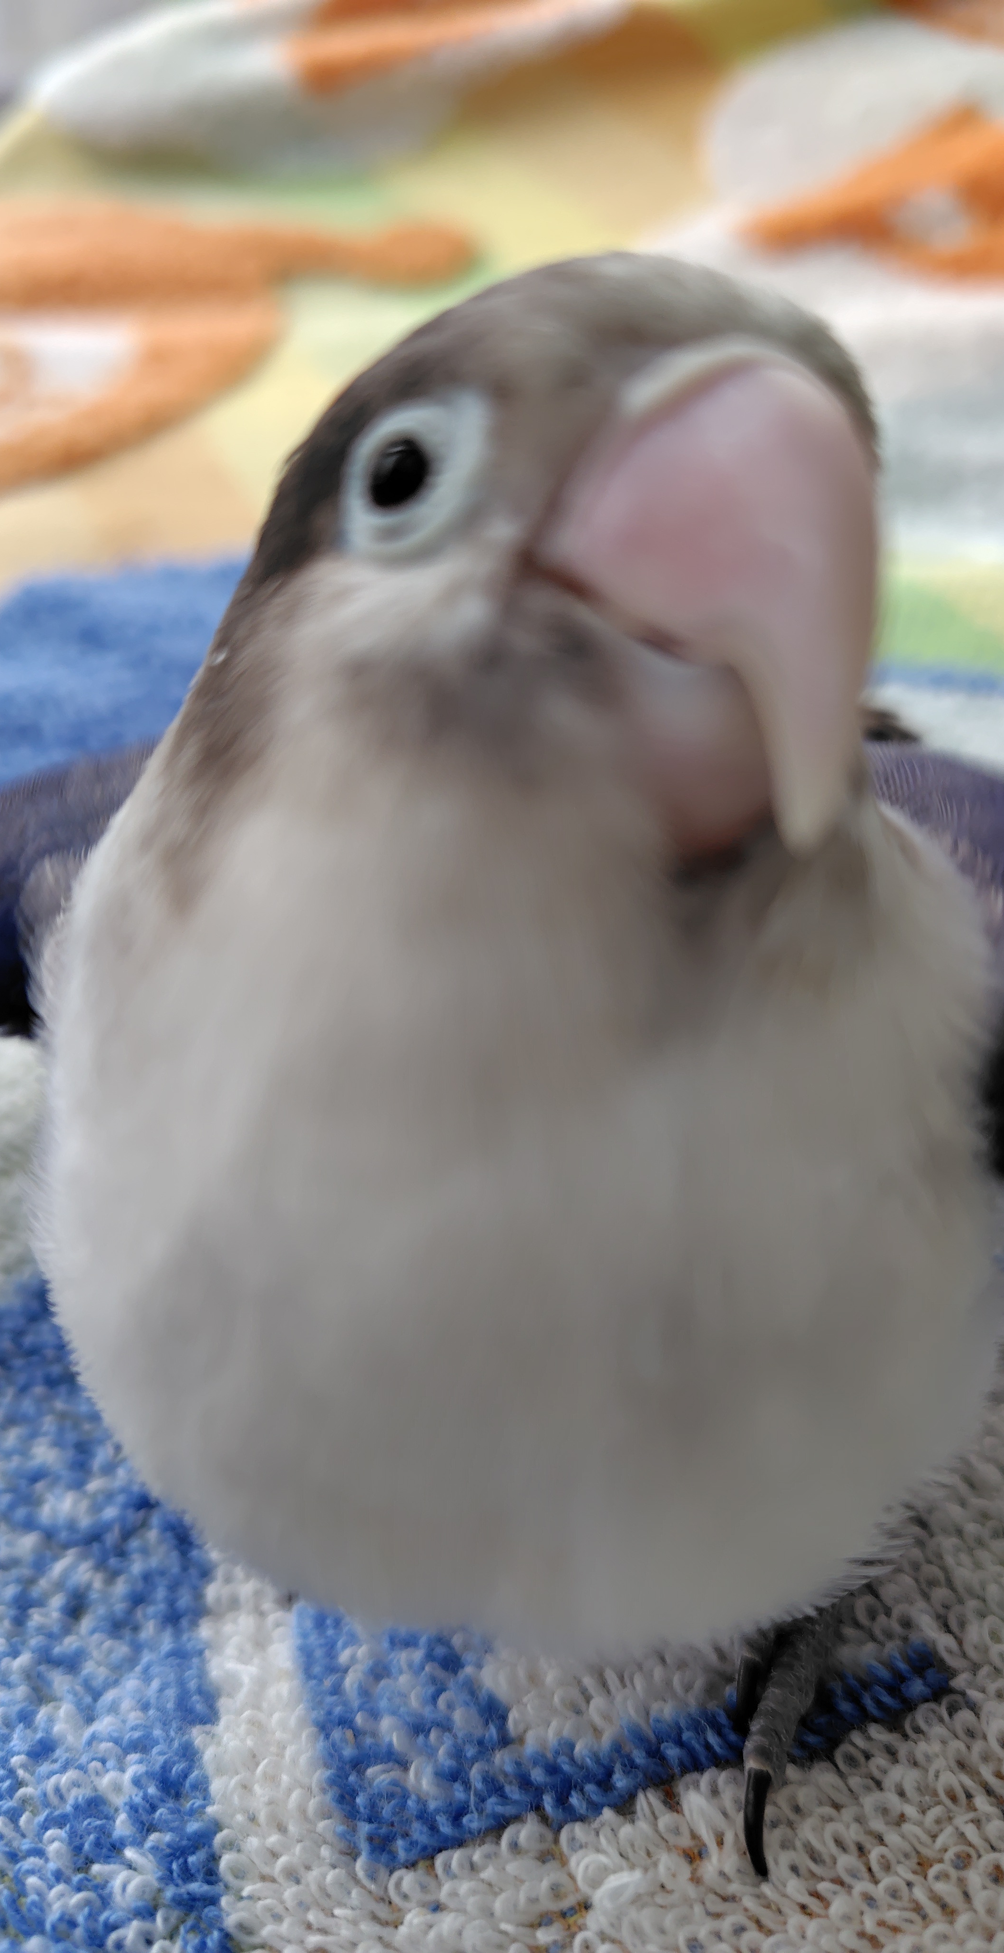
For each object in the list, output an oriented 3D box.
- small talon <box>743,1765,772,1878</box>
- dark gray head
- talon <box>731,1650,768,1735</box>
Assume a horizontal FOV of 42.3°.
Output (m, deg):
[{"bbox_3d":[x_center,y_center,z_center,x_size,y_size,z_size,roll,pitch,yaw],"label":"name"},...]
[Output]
[{"bbox_3d":[0.018,0.061,0.093,0.002,0.003,0.007,2,38,3],"label":"small talon"},{"bbox_3d":[0.002,-0.024,0.079,0.031,0.035,0.041,-20,23,-32],"label":"dark gray head"},{"bbox_3d":[0.019,0.055,0.099,0.002,0.003,0.006,2,38,2],"label":"talon"}]

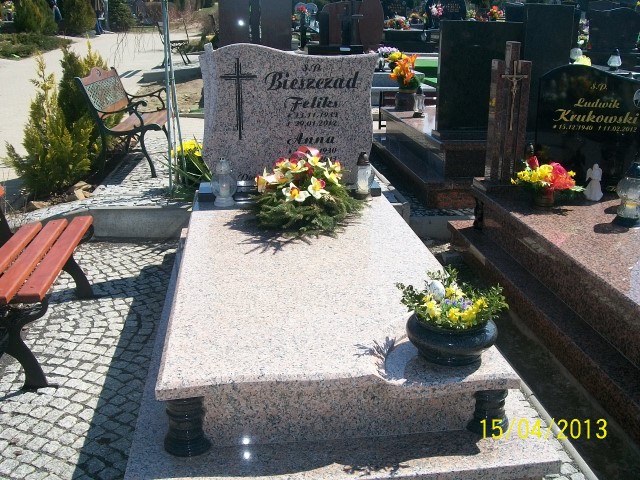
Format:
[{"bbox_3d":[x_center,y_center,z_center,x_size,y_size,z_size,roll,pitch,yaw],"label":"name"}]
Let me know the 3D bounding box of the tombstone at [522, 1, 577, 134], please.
[{"bbox_3d":[1.440,-1.105,4.324,0.330,0.790,0.090,-2,17,-7],"label":"tombstone"}]

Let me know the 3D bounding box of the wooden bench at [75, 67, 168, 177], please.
[{"bbox_3d":[-1.514,-0.996,5.386,0.580,0.780,1.100,-1,17,-4],"label":"wooden bench"}]

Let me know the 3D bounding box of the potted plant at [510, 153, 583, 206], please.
[{"bbox_3d":[1.257,-0.342,3.736,0.390,0.270,0.330,-2,18,-7],"label":"potted plant"}]

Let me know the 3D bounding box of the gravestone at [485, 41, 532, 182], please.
[{"bbox_3d":[1.135,-0.769,4.010,0.210,0.830,0.120,-2,17,-7],"label":"gravestone"}]

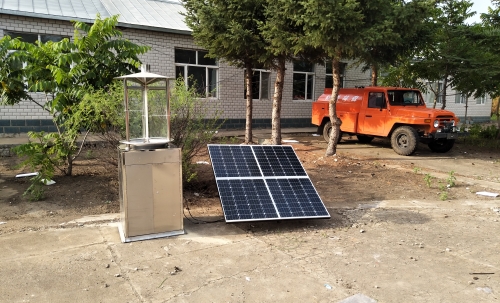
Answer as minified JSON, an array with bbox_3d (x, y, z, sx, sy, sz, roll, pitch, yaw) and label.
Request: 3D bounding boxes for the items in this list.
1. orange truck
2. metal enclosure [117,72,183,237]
[{"bbox_3d":[3.959,-1.004,11.347,1.700,1.830,4.640,-3,8,-26],"label":"orange truck"},{"bbox_3d":[-1.177,-0.009,4.332,0.685,1.887,0.655,-3,7,-26],"label":"metal enclosure"}]

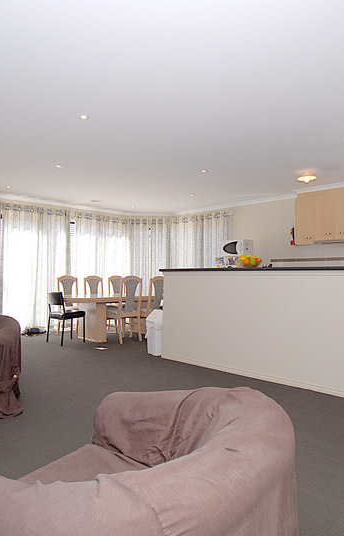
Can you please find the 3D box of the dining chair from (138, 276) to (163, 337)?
[{"bbox_3d":[-0.348,0.679,6.314,0.450,1.060,0.550,1,-1,-44],"label":"dining chair"}]

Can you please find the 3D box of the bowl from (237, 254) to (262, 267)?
[{"bbox_3d":[0.863,-0.084,3.966,0.290,0.150,0.290,0,-1,0],"label":"bowl"}]

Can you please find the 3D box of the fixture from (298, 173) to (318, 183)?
[{"bbox_3d":[1.787,-1.187,4.696,0.270,0.140,0.270,0,-1,0],"label":"fixture"}]

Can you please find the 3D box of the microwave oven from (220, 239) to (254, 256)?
[{"bbox_3d":[1.175,-0.337,6.392,0.476,0.275,0.354,-1,-1,43],"label":"microwave oven"}]

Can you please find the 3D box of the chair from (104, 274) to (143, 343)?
[{"bbox_3d":[-0.814,0.670,5.868,0.450,1.060,0.550,1,-1,-44],"label":"chair"}]

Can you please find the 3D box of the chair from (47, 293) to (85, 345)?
[{"bbox_3d":[-1.713,0.792,5.699,0.490,0.810,0.500,-1,-2,45],"label":"chair"}]

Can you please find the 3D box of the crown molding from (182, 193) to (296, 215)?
[{"bbox_3d":[1.127,-1.216,6.842,2.591,0.080,0.080,-1,-1,43],"label":"crown molding"}]

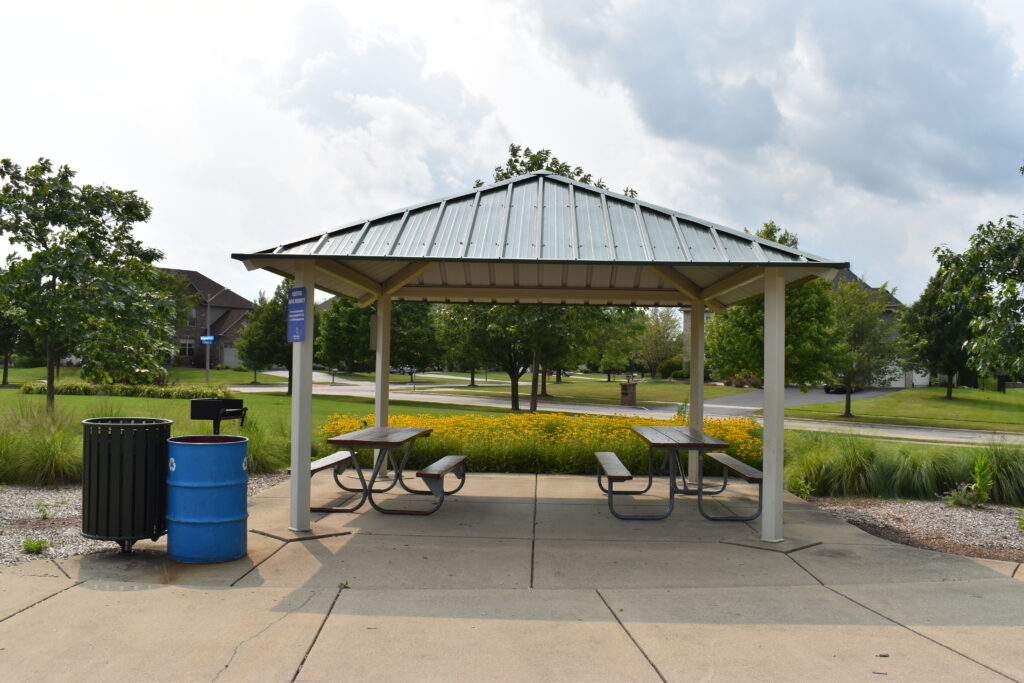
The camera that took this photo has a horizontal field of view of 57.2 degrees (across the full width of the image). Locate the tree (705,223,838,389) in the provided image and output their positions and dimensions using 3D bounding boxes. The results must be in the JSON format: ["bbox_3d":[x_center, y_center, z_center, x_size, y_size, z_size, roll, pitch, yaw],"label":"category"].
[{"bbox_3d":[6.779,-0.374,24.523,3.700,5.491,3.700,1,-2,0],"label":"tree"}]

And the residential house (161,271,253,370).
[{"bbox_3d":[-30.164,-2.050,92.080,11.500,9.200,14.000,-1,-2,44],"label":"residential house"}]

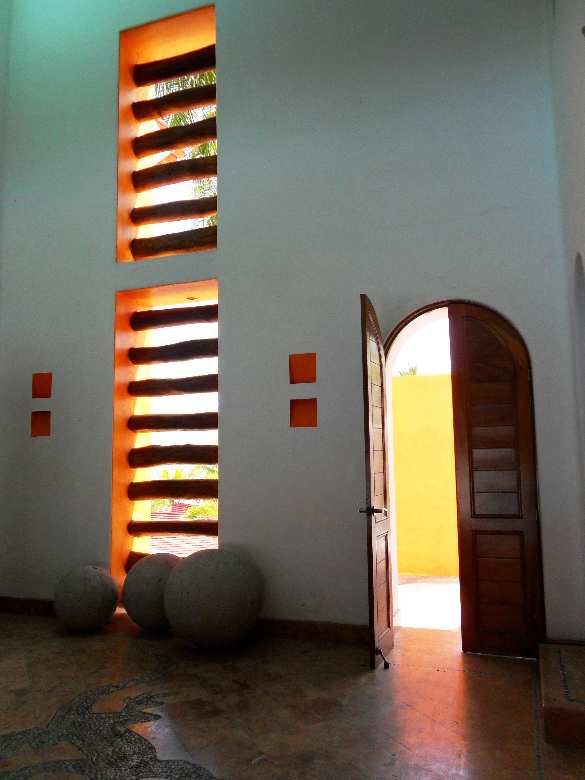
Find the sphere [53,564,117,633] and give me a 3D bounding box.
[{"bbox_3d":[-1.679,1.696,4.964,0.498,0.498,0.498,-3,-6,18],"label":"sphere"}]

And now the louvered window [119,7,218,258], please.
[{"bbox_3d":[-1.061,-2.245,5.559,0.989,2.197,0.360,-3,-6,18],"label":"louvered window"}]

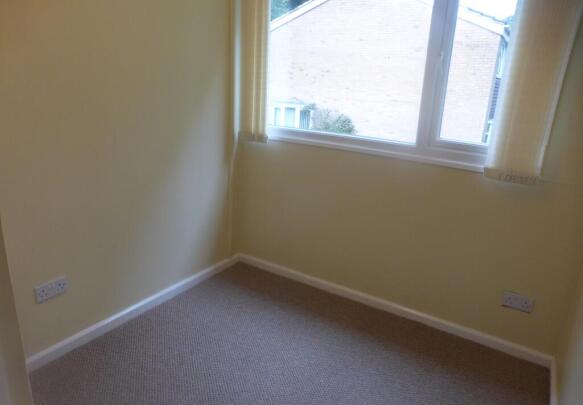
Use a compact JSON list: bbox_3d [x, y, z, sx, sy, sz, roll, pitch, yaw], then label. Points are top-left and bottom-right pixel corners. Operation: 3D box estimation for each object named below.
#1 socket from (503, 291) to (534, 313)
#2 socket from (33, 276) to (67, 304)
[{"bbox_3d":[1.270,0.559,2.269,0.146,0.086,0.012,13,20,30],"label":"socket"},{"bbox_3d":[-1.212,0.440,2.039,0.012,0.086,0.146,13,20,30],"label":"socket"}]

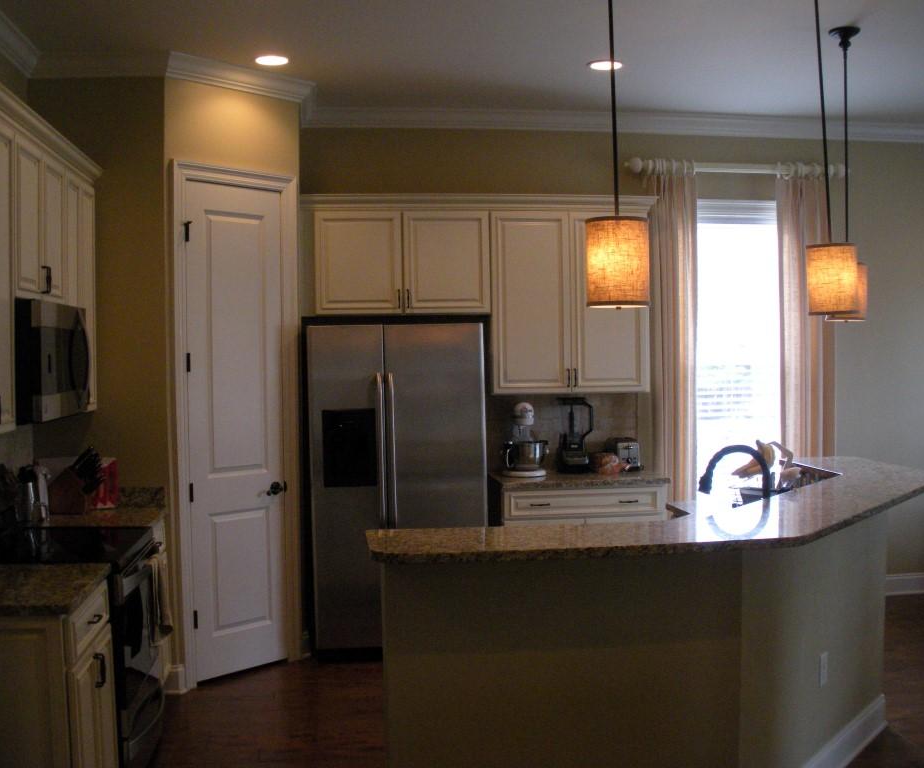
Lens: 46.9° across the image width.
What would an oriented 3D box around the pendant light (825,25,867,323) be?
[{"bbox_3d":[1.693,-0.923,4.692,0.190,1.284,0.190,-1,2,-7],"label":"pendant light"}]

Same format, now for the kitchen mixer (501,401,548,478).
[{"bbox_3d":[0.360,0.315,6.155,0.262,0.420,0.360,-1,2,-7],"label":"kitchen mixer"}]

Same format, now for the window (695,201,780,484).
[{"bbox_3d":[1.648,-0.152,6.410,0.720,1.880,0.100,-1,2,-7],"label":"window"}]

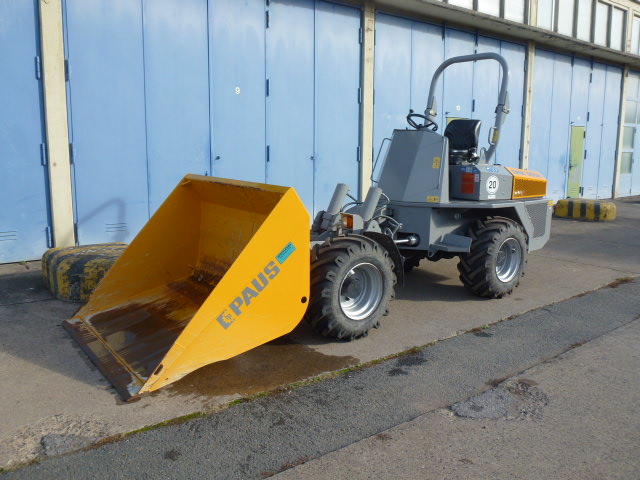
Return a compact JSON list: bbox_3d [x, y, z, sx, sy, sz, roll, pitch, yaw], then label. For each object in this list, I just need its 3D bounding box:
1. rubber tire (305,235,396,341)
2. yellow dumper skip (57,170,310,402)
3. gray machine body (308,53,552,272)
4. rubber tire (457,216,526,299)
[{"bbox_3d":[0.236,0.395,4.362,0.860,0.860,0.380,-7,12,-37],"label":"rubber tire"},{"bbox_3d":[-1.207,0.163,4.341,1.460,1.310,1.950,-7,12,-37],"label":"yellow dumper skip"},{"bbox_3d":[0.884,-0.927,5.703,3.330,2.260,1.870,-7,12,-37],"label":"gray machine body"},{"bbox_3d":[1.894,0.190,5.614,0.860,0.860,0.380,-7,12,-37],"label":"rubber tire"}]

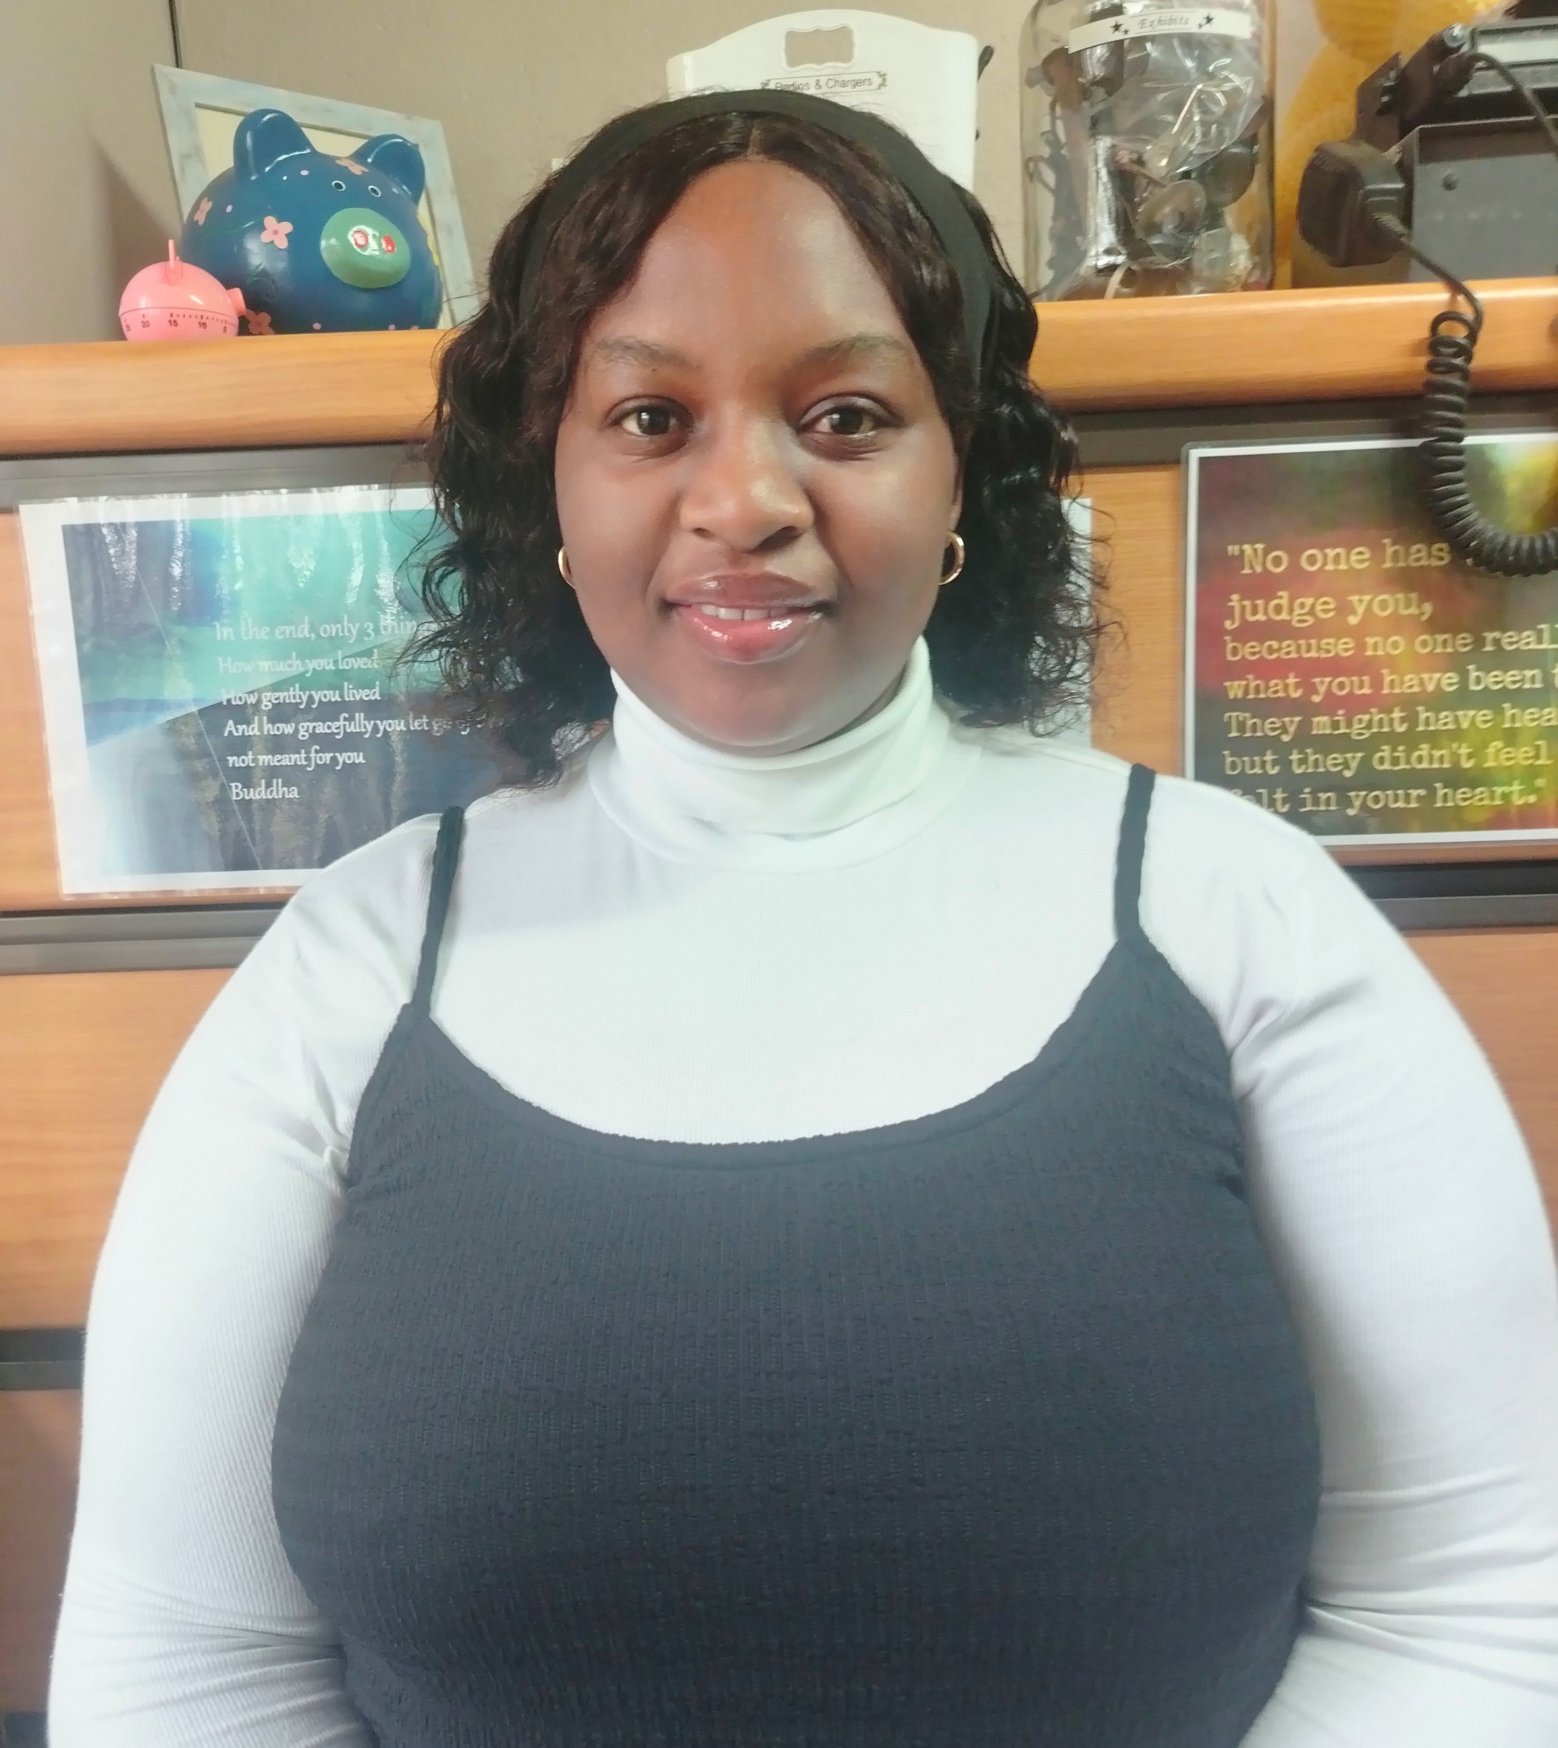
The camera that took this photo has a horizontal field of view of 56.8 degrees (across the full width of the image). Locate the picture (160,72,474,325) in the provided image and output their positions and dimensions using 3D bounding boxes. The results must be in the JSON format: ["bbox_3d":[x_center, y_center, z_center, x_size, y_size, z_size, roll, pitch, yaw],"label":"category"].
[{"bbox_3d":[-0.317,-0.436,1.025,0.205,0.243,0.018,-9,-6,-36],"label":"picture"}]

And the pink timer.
[{"bbox_3d":[-0.334,-0.319,0.811,0.069,0.064,0.063,-5,9,-18],"label":"pink timer"}]

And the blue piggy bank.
[{"bbox_3d":[-0.284,-0.372,0.884,0.154,0.142,0.172,-9,11,-37],"label":"blue piggy bank"}]

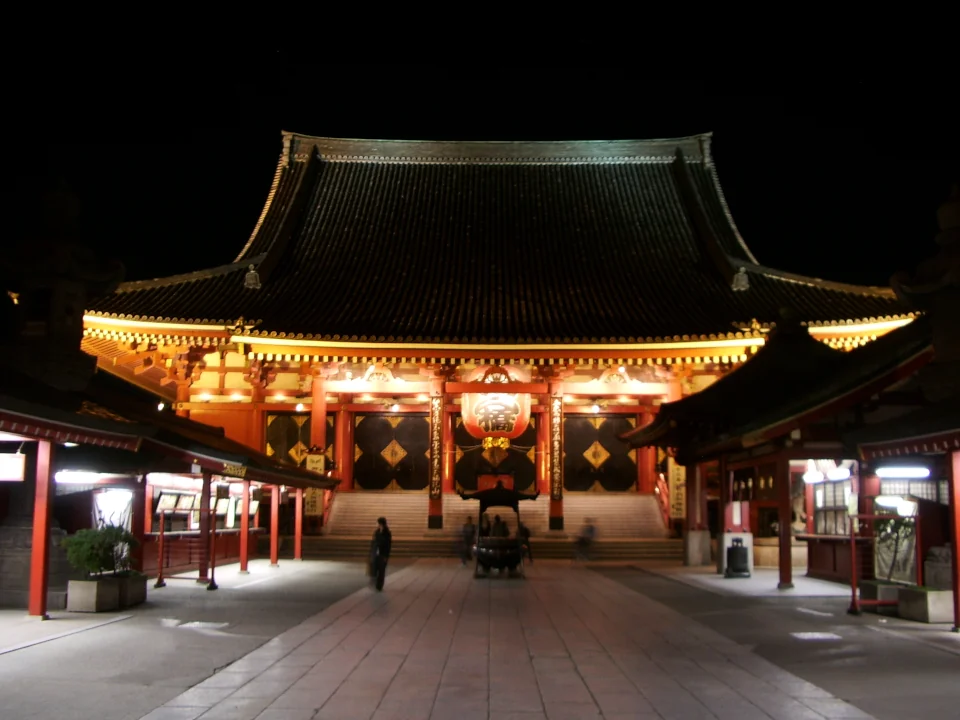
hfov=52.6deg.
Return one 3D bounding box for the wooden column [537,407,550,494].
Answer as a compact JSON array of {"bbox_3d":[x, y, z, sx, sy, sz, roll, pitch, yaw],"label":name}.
[{"bbox_3d":[3.435,4.640,51.685,0.720,4.998,0.720,0,-8,1],"label":"wooden column"}]

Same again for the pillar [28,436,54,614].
[{"bbox_3d":[-7.500,2.869,16.583,0.210,2.950,0.210,0,-9,1],"label":"pillar"}]

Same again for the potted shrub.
[{"bbox_3d":[-7.341,3.983,18.796,0.950,1.515,2.200,0,-8,1],"label":"potted shrub"}]

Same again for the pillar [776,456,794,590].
[{"bbox_3d":[7.780,4.090,24.733,0.360,3.357,0.360,0,-8,1],"label":"pillar"}]

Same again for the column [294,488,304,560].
[{"bbox_3d":[-6.890,6.204,36.855,0.190,2.700,0.190,0,-9,1],"label":"column"}]

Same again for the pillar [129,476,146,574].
[{"bbox_3d":[-9.024,4.392,25.723,0.220,2.780,0.220,0,-9,1],"label":"pillar"}]

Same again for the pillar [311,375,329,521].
[{"bbox_3d":[-7.057,3.941,42.491,0.630,6.769,0.630,0,-8,1],"label":"pillar"}]

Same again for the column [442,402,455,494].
[{"bbox_3d":[-1.722,4.645,51.740,0.720,5.002,0.720,0,-8,1],"label":"column"}]

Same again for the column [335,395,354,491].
[{"bbox_3d":[-7.374,4.480,53.029,0.800,5.350,0.800,0,-9,1],"label":"column"}]

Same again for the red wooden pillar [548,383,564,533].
[{"bbox_3d":[3.500,4.280,44.241,0.580,6.880,0.580,0,-9,1],"label":"red wooden pillar"}]

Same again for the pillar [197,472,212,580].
[{"bbox_3d":[-7.157,4.336,25.307,0.200,2.780,0.200,0,-9,1],"label":"pillar"}]

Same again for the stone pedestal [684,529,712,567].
[{"bbox_3d":[8.209,7.073,36.549,0.840,1.262,0.820,0,-8,1],"label":"stone pedestal"}]

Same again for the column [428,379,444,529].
[{"bbox_3d":[-1.994,4.230,44.306,0.580,6.920,0.580,0,-9,1],"label":"column"}]

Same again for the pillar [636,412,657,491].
[{"bbox_3d":[9.063,4.617,52.838,0.800,5.200,0.800,0,-9,1],"label":"pillar"}]

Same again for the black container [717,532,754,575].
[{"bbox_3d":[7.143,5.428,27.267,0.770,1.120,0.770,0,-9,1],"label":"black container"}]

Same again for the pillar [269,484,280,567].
[{"bbox_3d":[-7.101,5.703,33.570,0.320,2.770,0.320,0,-8,1],"label":"pillar"}]

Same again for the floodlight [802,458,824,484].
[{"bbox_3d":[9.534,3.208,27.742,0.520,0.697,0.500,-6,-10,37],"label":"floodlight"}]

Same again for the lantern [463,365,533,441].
[{"bbox_3d":[0.836,2.241,49.147,3.500,4.250,3.500,0,-9,1],"label":"lantern"}]

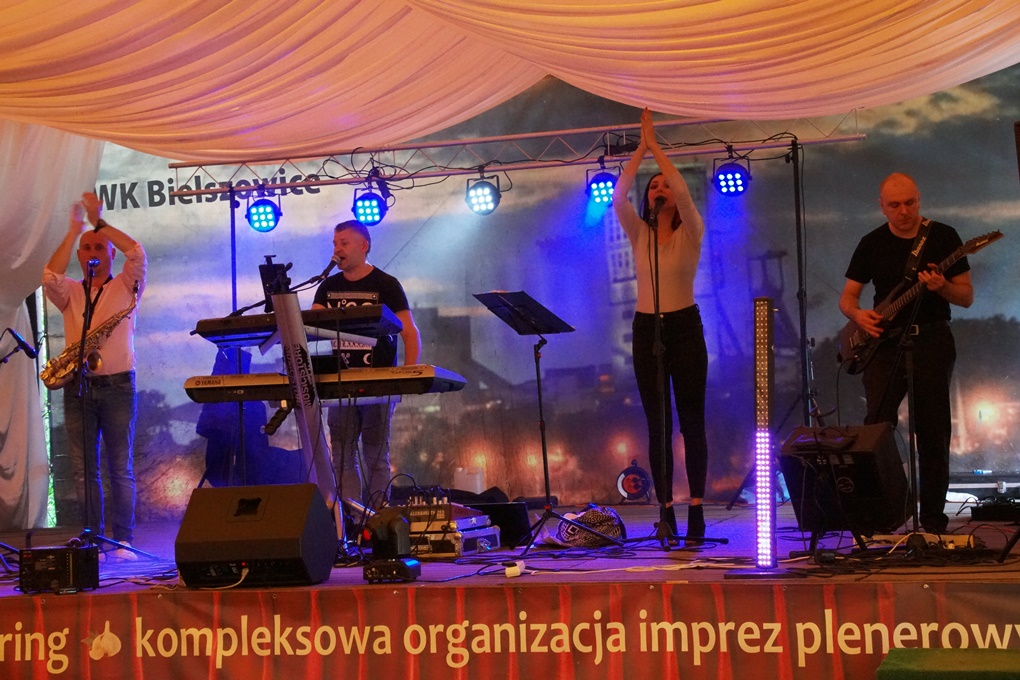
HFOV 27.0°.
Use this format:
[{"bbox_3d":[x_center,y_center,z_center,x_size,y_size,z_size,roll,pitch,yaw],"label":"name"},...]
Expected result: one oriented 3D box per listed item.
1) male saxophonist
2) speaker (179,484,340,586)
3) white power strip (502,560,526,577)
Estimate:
[{"bbox_3d":[-2.224,0.196,11.400,0.550,1.970,0.500,-2,-2,2],"label":"male saxophonist"},{"bbox_3d":[-1.030,0.797,8.700,0.530,0.395,0.455,-3,-2,14],"label":"speaker"},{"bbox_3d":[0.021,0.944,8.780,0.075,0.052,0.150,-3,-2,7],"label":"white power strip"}]

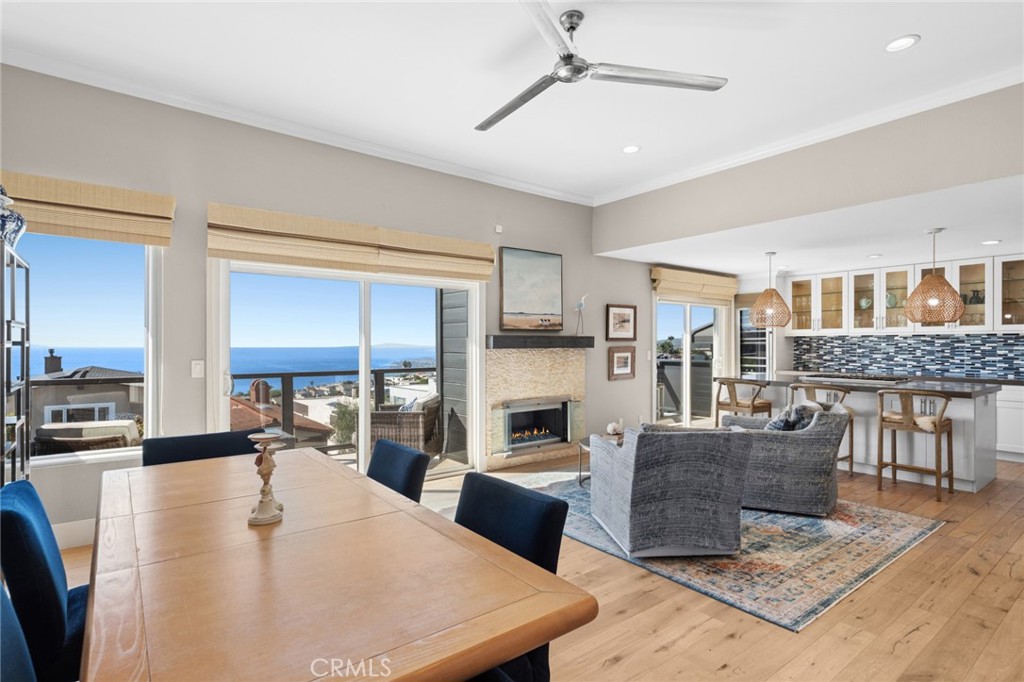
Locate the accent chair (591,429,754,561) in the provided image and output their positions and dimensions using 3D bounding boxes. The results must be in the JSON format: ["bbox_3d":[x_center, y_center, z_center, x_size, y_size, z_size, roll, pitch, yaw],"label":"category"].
[{"bbox_3d":[1.076,0.969,3.652,0.780,0.810,0.920,0,-1,-6],"label":"accent chair"}]

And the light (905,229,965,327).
[{"bbox_3d":[4.256,-0.641,5.147,0.460,0.925,0.460,1,-1,-38],"label":"light"}]

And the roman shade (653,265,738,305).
[{"bbox_3d":[2.948,-0.857,8.093,2.260,0.400,0.160,0,-1,-39],"label":"roman shade"}]

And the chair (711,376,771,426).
[{"bbox_3d":[2.695,0.934,5.971,0.490,0.930,0.530,1,-1,-38],"label":"chair"}]

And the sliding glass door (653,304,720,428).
[{"bbox_3d":[2.865,0.399,8.175,1.940,2.030,0.100,0,-1,-39],"label":"sliding glass door"}]

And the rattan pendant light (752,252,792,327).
[{"bbox_3d":[3.244,-0.625,6.408,0.460,0.925,0.460,1,-1,-38],"label":"rattan pendant light"}]

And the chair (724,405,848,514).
[{"bbox_3d":[2.350,0.956,4.478,0.890,0.830,0.800,0,-1,28],"label":"chair"}]

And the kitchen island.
[{"bbox_3d":[3.818,0.928,5.817,1.060,0.915,2.360,0,-1,-39],"label":"kitchen island"}]

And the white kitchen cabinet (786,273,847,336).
[{"bbox_3d":[4.791,-0.551,7.938,0.340,0.950,0.870,1,-1,-38],"label":"white kitchen cabinet"}]

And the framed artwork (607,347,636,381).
[{"bbox_3d":[1.454,0.299,6.783,0.510,0.430,0.030,1,-1,-38],"label":"framed artwork"}]

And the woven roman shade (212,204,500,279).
[{"bbox_3d":[-1.269,-0.842,4.724,2.655,0.435,0.140,0,-1,-39],"label":"woven roman shade"}]

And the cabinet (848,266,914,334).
[{"bbox_3d":[5.295,-0.549,7.285,0.340,0.940,0.790,1,-1,-38],"label":"cabinet"}]

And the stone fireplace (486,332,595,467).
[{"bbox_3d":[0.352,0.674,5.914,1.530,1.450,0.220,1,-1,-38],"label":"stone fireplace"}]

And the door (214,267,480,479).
[{"bbox_3d":[-1.344,0.382,4.788,2.465,2.030,0.100,0,-1,-39],"label":"door"}]

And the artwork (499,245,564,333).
[{"bbox_3d":[0.236,-0.582,5.975,0.920,0.910,0.065,0,-1,-39],"label":"artwork"}]

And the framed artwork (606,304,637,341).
[{"bbox_3d":[1.503,-0.242,6.999,0.580,0.480,0.045,0,-1,-39],"label":"framed artwork"}]

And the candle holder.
[{"bbox_3d":[-0.807,0.451,1.682,0.110,0.270,0.110,0,-1,-26],"label":"candle holder"}]

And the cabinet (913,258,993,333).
[{"bbox_3d":[5.649,-0.563,6.537,0.330,0.905,0.770,0,-1,-39],"label":"cabinet"}]

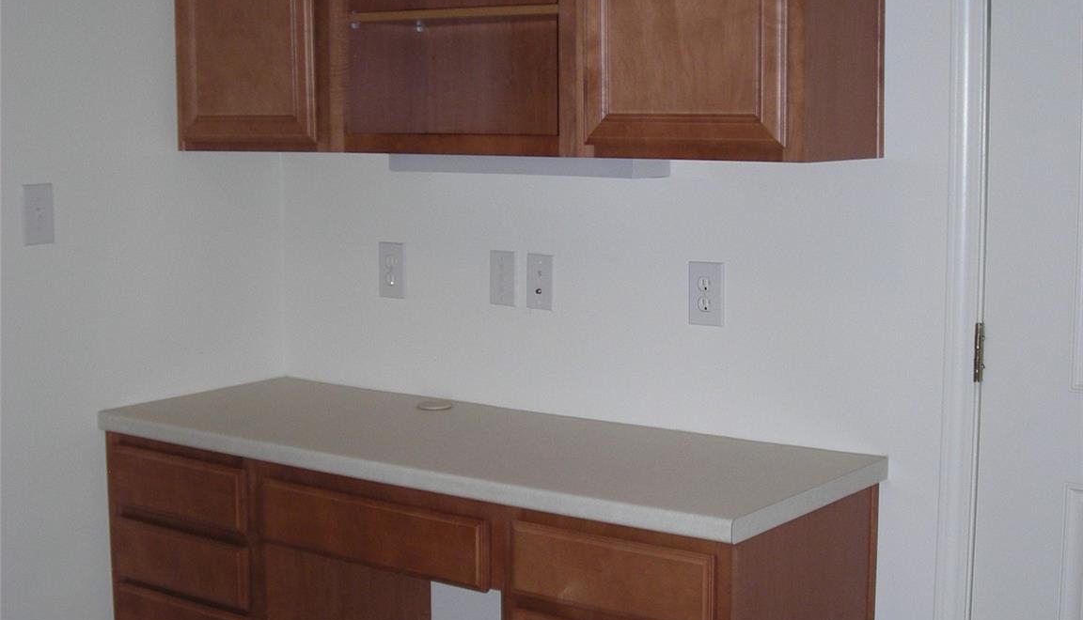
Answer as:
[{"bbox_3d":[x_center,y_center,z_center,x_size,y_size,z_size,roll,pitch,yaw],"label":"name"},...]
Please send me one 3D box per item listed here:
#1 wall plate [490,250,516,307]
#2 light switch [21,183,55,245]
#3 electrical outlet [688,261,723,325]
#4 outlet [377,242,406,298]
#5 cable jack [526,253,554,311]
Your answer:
[{"bbox_3d":[-0.084,-0.067,3.388,0.069,0.115,0.007,5,8,36],"label":"wall plate"},{"bbox_3d":[-0.999,-0.190,3.149,0.010,0.119,0.069,5,9,36],"label":"light switch"},{"bbox_3d":[0.316,-0.030,3.037,0.077,0.122,0.008,5,9,36],"label":"electrical outlet"},{"bbox_3d":[-0.330,-0.086,3.509,0.075,0.122,0.008,5,9,36],"label":"outlet"},{"bbox_3d":[-0.003,-0.058,3.268,0.068,0.115,0.010,5,9,36],"label":"cable jack"}]

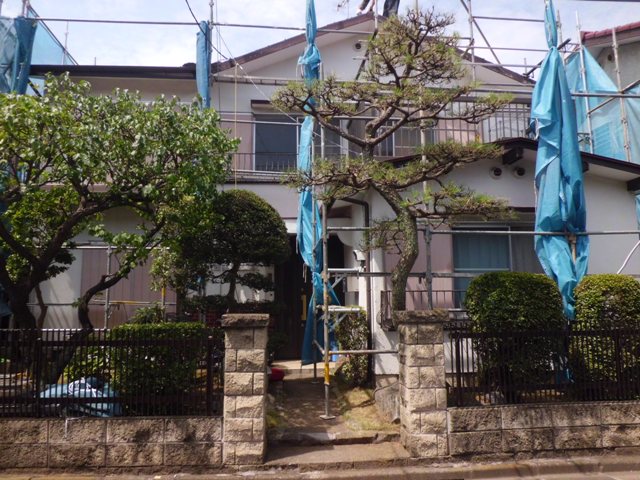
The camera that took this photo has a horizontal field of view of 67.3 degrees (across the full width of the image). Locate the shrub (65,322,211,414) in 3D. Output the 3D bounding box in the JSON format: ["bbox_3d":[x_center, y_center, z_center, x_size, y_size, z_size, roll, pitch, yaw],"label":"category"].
[{"bbox_3d":[-1.815,1.310,4.832,1.280,0.940,0.750,0,-7,-6],"label":"shrub"}]

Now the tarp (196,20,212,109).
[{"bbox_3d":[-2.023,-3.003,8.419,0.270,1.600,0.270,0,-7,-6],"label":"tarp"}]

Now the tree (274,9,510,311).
[{"bbox_3d":[0.774,-0.467,5.593,2.400,4.630,2.100,0,-7,-6],"label":"tree"}]

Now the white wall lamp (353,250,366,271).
[{"bbox_3d":[0.527,0.273,6.412,0.200,0.260,0.140,3,-8,-30],"label":"white wall lamp"}]

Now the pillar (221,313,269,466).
[{"bbox_3d":[-0.684,1.306,4.352,0.400,1.280,0.400,0,-7,-6],"label":"pillar"}]

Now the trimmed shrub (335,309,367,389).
[{"bbox_3d":[0.402,1.378,6.129,0.440,1.000,0.450,0,-7,-6],"label":"trimmed shrub"}]

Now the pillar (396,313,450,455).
[{"bbox_3d":[0.946,1.315,4.504,0.400,1.290,0.400,0,-7,-6],"label":"pillar"}]

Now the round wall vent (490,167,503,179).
[{"bbox_3d":[2.627,-1.008,7.105,0.170,0.170,0.080,0,-7,-6],"label":"round wall vent"}]

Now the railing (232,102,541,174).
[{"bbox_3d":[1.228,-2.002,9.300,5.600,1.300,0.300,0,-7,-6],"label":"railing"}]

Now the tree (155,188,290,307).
[{"bbox_3d":[-1.280,0.598,6.578,1.650,2.610,1.600,0,-7,-6],"label":"tree"}]

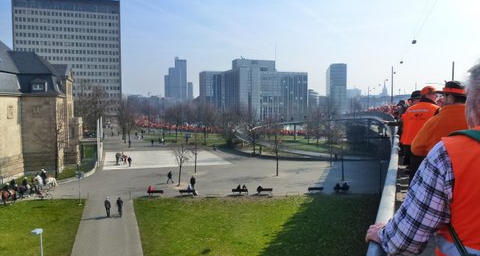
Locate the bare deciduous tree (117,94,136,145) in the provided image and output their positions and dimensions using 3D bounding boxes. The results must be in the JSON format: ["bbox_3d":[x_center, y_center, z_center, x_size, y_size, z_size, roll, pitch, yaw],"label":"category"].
[{"bbox_3d":[-31.946,-2.600,93.675,5.900,13.431,5.900,0,4,0],"label":"bare deciduous tree"}]

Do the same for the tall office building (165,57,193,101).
[{"bbox_3d":[-132.582,-94.377,729.363,52.915,112.722,30.000,-1,4,-16],"label":"tall office building"}]

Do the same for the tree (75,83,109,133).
[{"bbox_3d":[-56.317,-7.572,125.774,13.000,19.118,13.000,0,4,0],"label":"tree"}]

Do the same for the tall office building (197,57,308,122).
[{"bbox_3d":[10.180,-23.959,224.471,69.564,38.800,39.780,-1,4,-16],"label":"tall office building"}]

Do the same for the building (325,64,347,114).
[{"bbox_3d":[108.106,-42.589,374.707,21.000,56.159,13.000,-1,4,-16],"label":"building"}]

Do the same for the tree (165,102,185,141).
[{"bbox_3d":[-18.154,-1.485,93.749,6.000,11.196,6.000,0,4,0],"label":"tree"}]

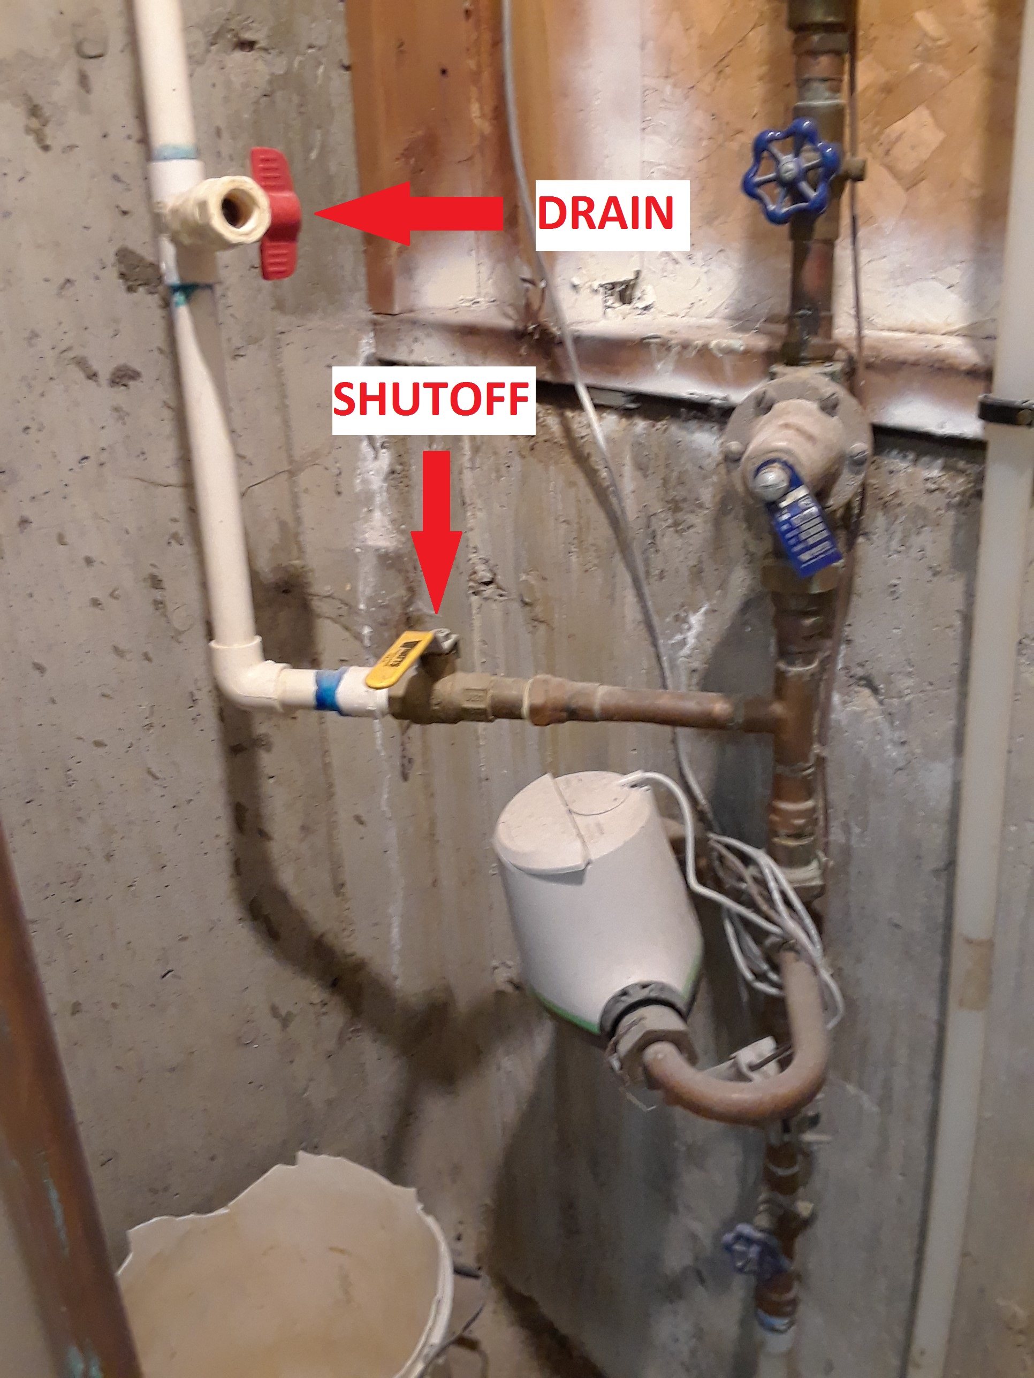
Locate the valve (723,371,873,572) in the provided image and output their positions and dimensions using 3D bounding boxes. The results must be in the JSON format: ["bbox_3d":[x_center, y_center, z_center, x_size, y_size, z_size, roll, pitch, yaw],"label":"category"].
[{"bbox_3d":[0.150,-0.110,0.644,0.086,0.117,0.142,4,19,18],"label":"valve"}]

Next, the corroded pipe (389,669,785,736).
[{"bbox_3d":[0.040,0.009,0.764,0.256,0.034,0.034,3,19,12],"label":"corroded pipe"}]

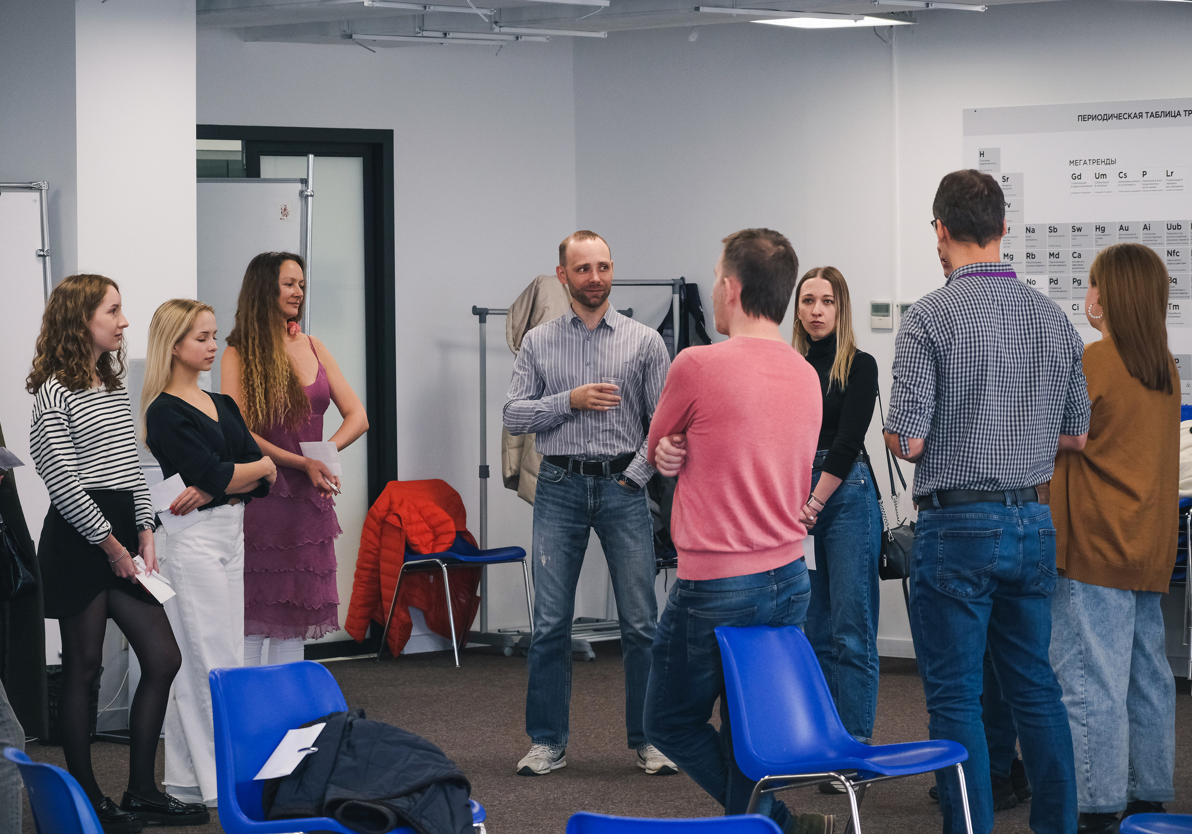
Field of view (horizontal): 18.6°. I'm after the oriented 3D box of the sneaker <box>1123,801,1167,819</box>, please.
[{"bbox_3d":[1.594,1.129,10.617,0.100,0.120,0.260,-1,2,-19],"label":"sneaker"}]

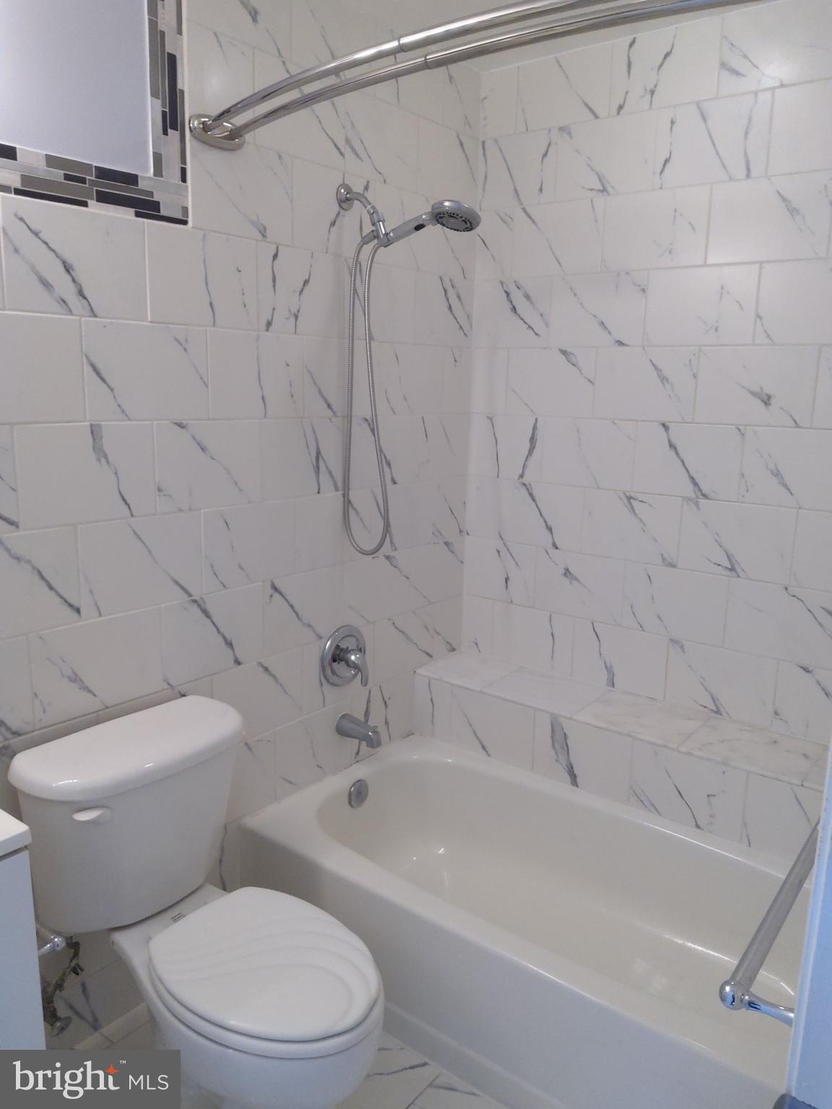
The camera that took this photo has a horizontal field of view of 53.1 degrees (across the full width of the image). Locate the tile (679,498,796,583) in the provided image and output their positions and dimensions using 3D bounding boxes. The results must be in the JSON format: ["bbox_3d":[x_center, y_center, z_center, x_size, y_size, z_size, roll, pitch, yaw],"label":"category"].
[{"bbox_3d":[0.866,-0.041,2.256,0.300,0.200,0.010,10,15,37],"label":"tile"}]

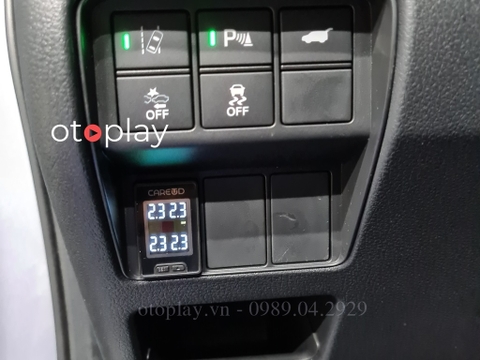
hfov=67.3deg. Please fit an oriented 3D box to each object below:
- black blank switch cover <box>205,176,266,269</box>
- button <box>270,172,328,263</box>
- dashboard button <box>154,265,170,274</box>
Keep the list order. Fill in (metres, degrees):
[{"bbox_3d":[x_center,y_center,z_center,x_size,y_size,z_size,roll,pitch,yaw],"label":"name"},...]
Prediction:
[{"bbox_3d":[-0.002,0.017,0.148,0.024,0.038,0.004,-3,10,-3],"label":"black blank switch cover"},{"bbox_3d":[0.025,0.015,0.150,0.024,0.038,0.004,-3,10,-3],"label":"button"},{"bbox_3d":[-0.031,0.036,0.146,0.006,0.003,0.002,-3,10,-3],"label":"dashboard button"}]

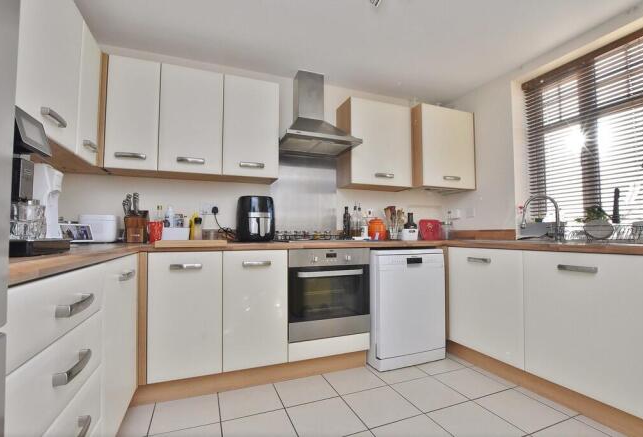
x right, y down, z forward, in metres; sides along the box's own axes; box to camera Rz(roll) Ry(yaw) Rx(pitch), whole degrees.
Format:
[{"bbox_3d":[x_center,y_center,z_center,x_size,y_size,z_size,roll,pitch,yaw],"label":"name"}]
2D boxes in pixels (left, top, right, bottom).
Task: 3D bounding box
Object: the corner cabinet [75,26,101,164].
[{"bbox_3d":[-1.490,-0.708,1.565,0.309,0.742,0.309,1,-4,-19],"label":"corner cabinet"}]

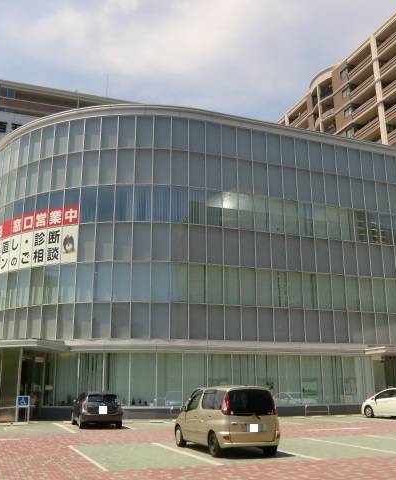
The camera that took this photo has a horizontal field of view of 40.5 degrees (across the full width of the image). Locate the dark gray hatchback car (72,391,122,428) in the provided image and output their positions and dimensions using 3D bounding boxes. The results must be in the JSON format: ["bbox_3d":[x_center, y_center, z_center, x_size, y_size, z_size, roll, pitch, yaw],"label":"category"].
[{"bbox_3d":[-4.225,7.043,22.395,1.700,1.450,4.050,5,-16,-18],"label":"dark gray hatchback car"}]

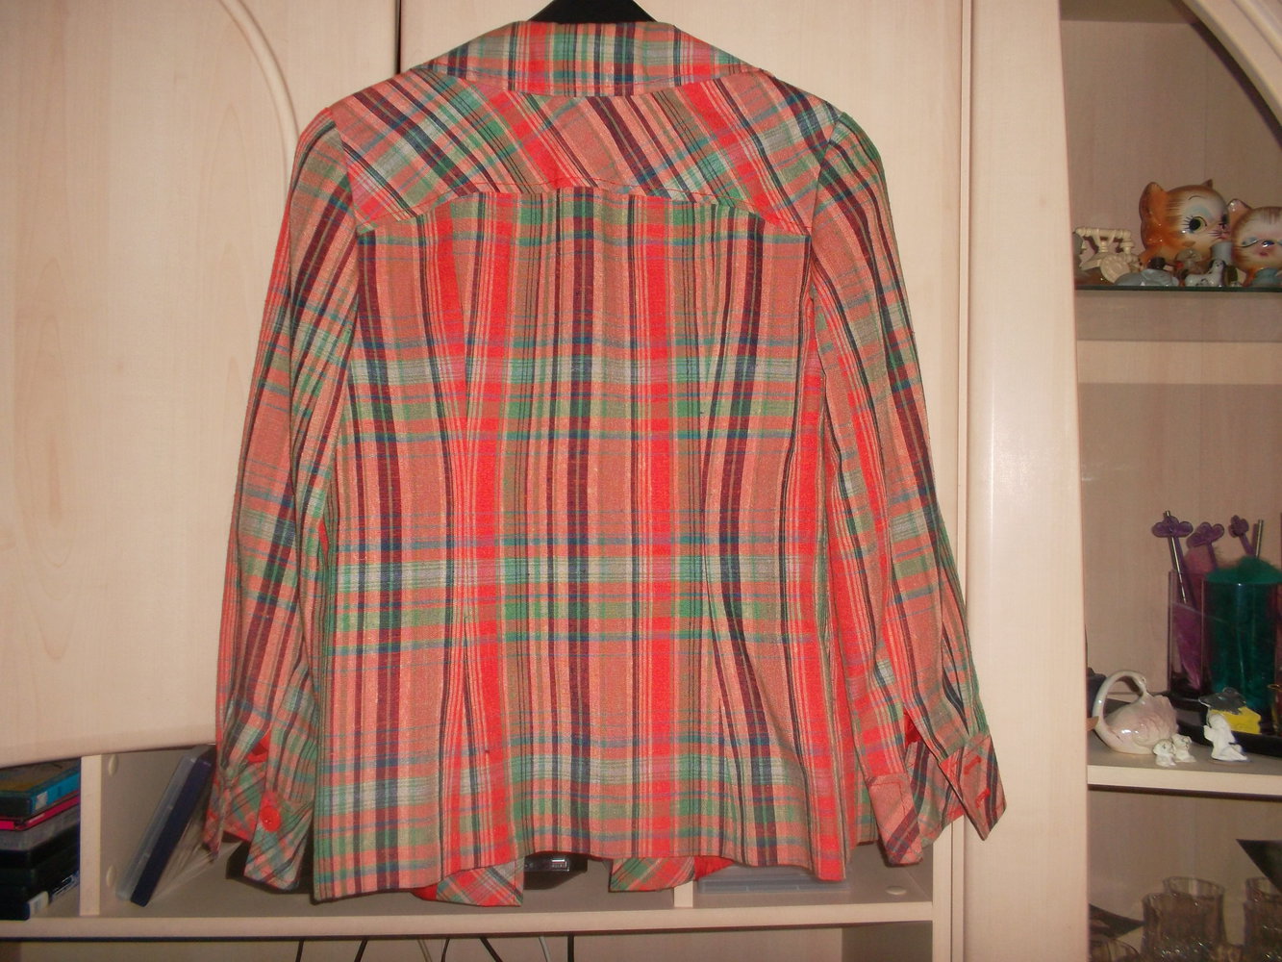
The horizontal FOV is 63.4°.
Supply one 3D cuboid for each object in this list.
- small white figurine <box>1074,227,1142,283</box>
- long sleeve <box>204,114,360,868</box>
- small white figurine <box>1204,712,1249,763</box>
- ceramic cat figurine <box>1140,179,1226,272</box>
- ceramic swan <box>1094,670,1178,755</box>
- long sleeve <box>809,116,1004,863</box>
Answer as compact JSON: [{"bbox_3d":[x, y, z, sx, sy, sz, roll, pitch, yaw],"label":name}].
[{"bbox_3d":[0.439,-0.210,0.975,0.060,0.055,0.035,1,0,0],"label":"small white figurine"},{"bbox_3d":[-0.284,0.014,0.820,0.098,0.600,0.100,3,0,-4],"label":"long sleeve"},{"bbox_3d":[0.545,0.238,0.965,0.039,0.045,0.027,1,0,12],"label":"small white figurine"},{"bbox_3d":[0.520,-0.235,0.995,0.080,0.102,0.080,1,0,-30],"label":"ceramic cat figurine"},{"bbox_3d":[0.476,0.224,1.000,0.083,0.078,0.052,1,0,2],"label":"ceramic swan"},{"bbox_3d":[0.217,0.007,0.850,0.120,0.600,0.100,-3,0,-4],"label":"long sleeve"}]

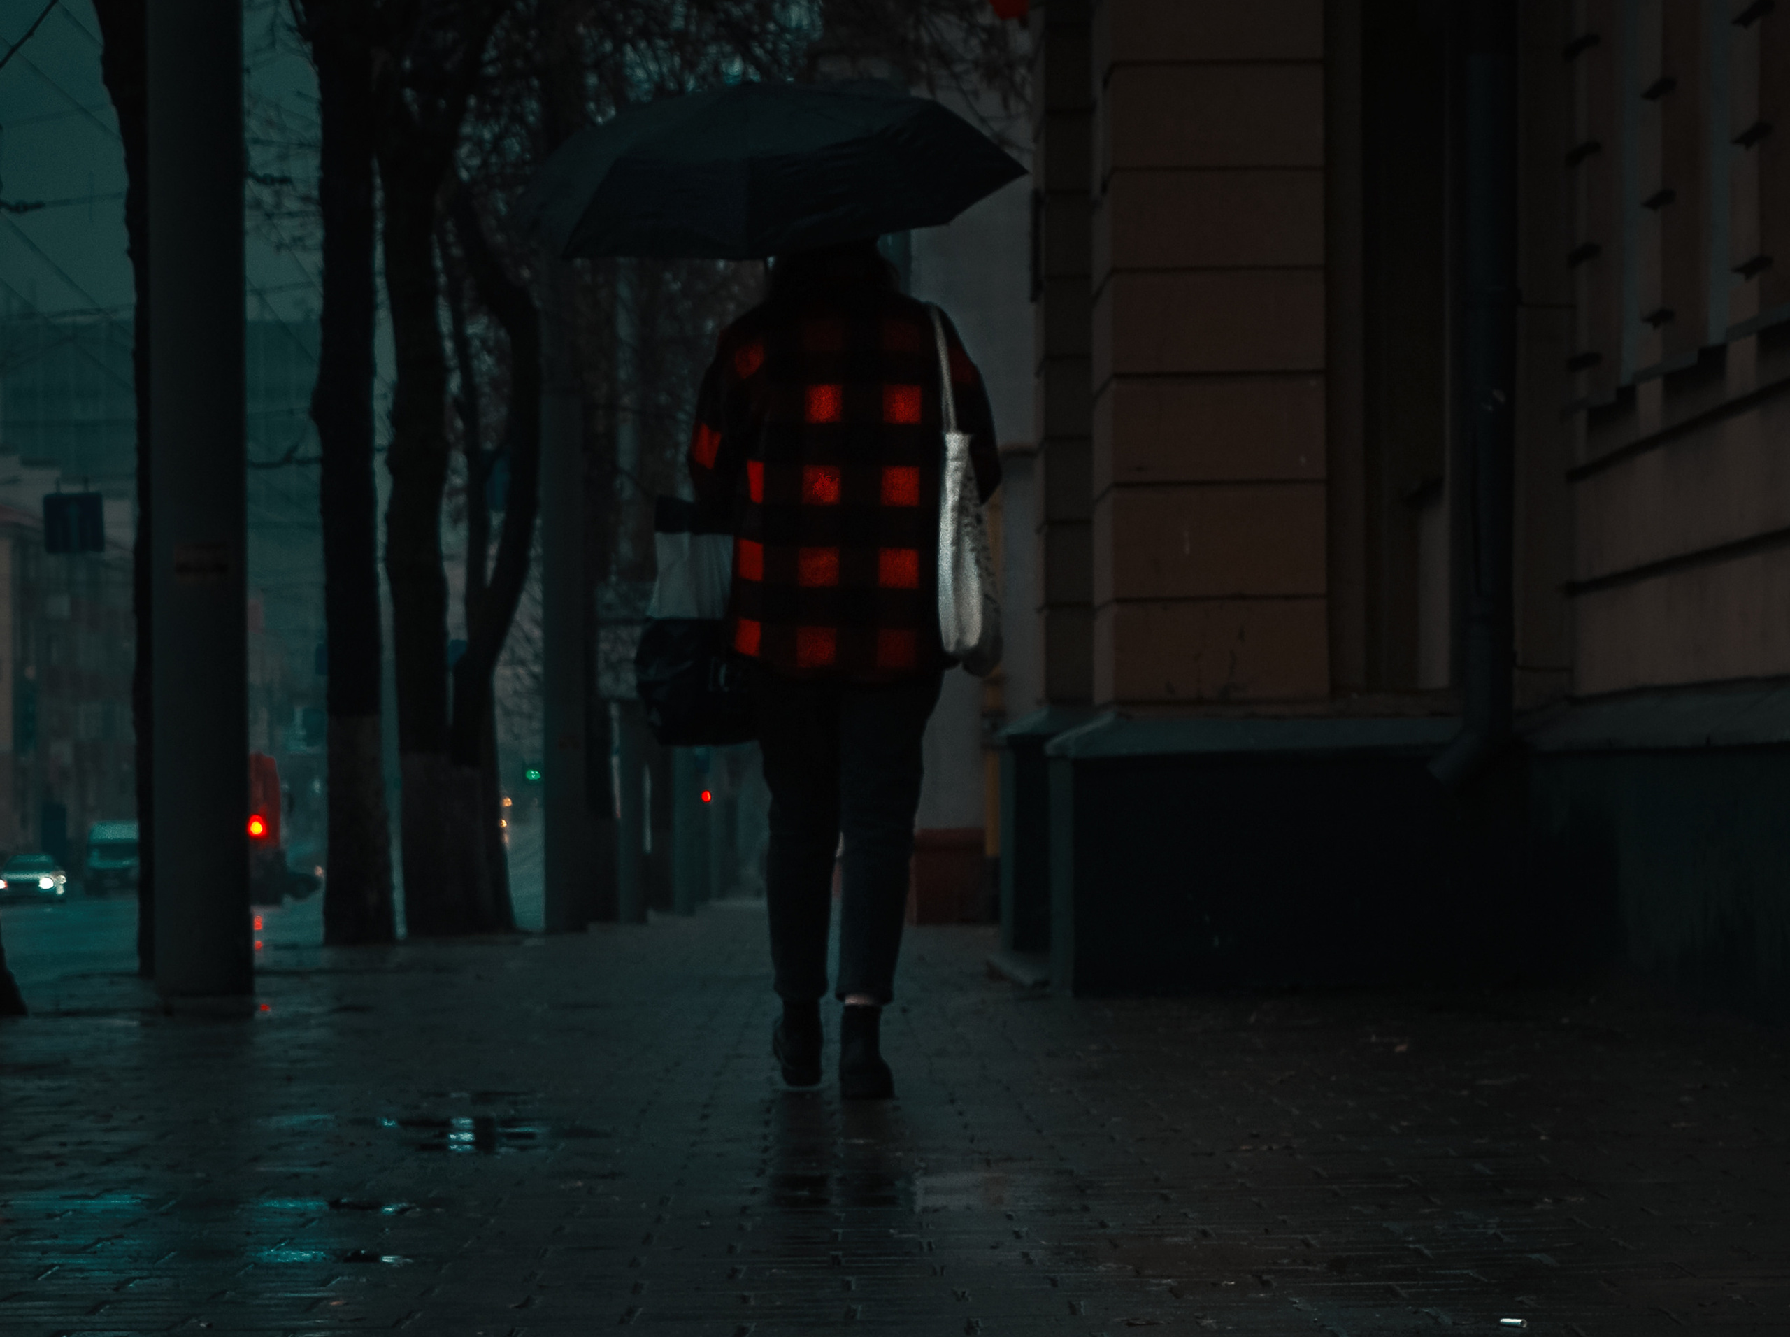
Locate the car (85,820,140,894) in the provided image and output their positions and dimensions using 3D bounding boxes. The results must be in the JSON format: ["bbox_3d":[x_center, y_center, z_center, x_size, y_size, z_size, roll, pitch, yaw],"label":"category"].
[{"bbox_3d":[-26.500,6.550,154.000,2.000,2.500,5.500,0,-2,-1],"label":"car"}]

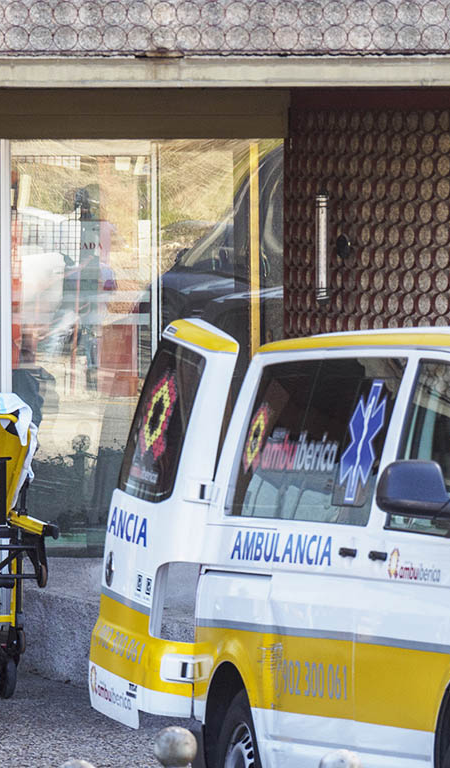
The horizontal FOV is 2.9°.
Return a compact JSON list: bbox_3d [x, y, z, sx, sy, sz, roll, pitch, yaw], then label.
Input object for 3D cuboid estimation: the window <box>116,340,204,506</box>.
[{"bbox_3d":[-0.229,0.146,33.600,0.050,0.575,0.640,13,2,-18],"label":"window"}]

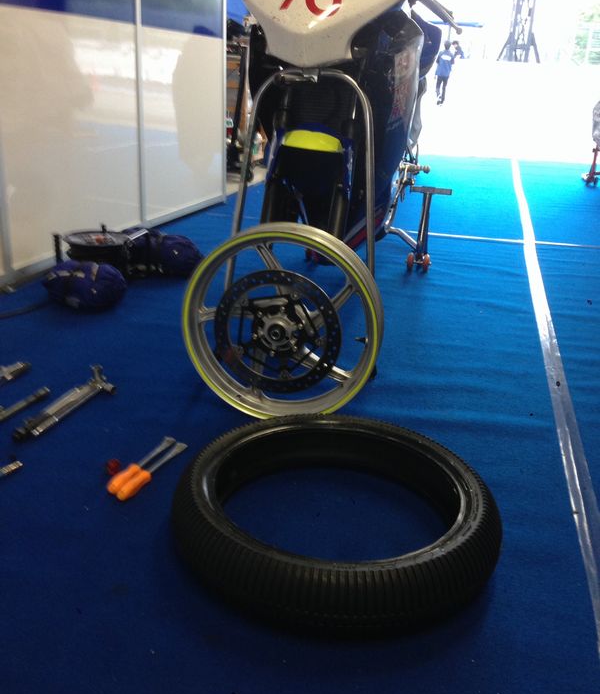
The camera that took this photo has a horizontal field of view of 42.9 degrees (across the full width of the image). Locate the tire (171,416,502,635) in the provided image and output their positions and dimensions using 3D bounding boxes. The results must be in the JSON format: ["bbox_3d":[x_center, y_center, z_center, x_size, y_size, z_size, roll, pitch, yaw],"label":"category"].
[{"bbox_3d":[0.062,0.286,1.364,0.583,0.118,0.583,3,21,0],"label":"tire"}]

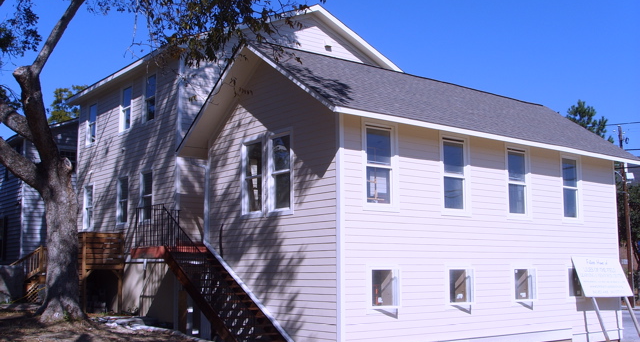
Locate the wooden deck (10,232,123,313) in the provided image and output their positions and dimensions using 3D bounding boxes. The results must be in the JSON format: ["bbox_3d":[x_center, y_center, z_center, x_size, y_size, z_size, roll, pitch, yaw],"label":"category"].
[{"bbox_3d":[-8.799,3.456,24.504,2.288,2.525,4.886,6,-10,-38],"label":"wooden deck"}]

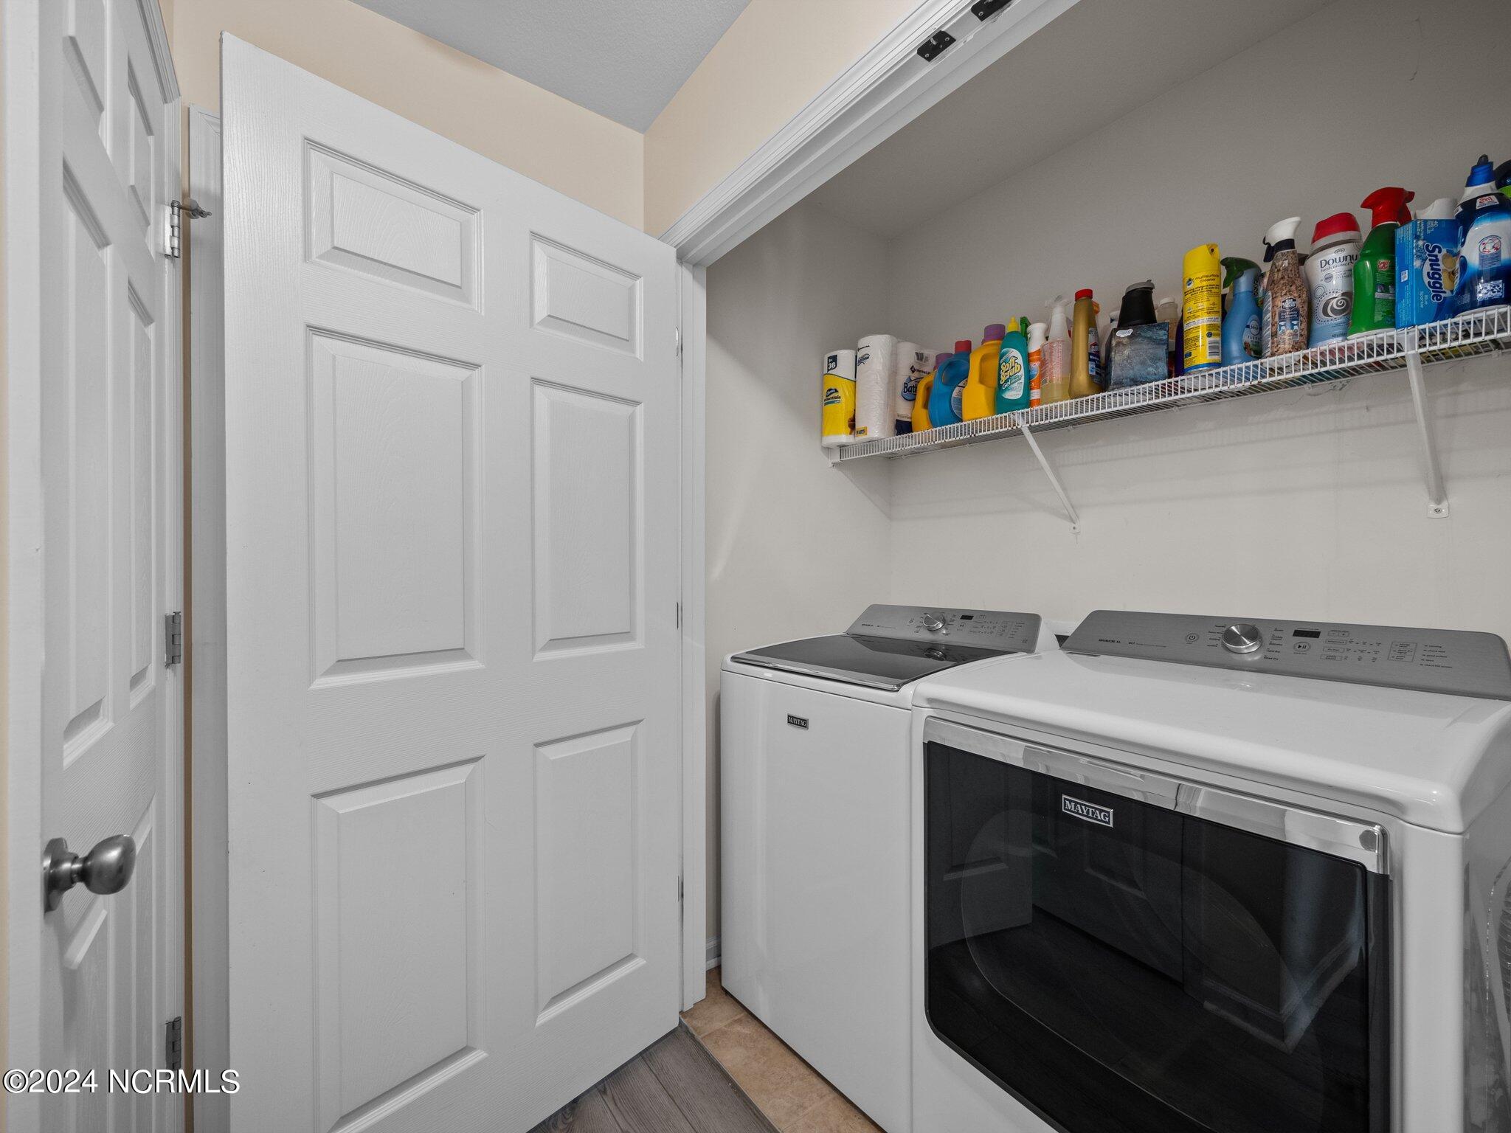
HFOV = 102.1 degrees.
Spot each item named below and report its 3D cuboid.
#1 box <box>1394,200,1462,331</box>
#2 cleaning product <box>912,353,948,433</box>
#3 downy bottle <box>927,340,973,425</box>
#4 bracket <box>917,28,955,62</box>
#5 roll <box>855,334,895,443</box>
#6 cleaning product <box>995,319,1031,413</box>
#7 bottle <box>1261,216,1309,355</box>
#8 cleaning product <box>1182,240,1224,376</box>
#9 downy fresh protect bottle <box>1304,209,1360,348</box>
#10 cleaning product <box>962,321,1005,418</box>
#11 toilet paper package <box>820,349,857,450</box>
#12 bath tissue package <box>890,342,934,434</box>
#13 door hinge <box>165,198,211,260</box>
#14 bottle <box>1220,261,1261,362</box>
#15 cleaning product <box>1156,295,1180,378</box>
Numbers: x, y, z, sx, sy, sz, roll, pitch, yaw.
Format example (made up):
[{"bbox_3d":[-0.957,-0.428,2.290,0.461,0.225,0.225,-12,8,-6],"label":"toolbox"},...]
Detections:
[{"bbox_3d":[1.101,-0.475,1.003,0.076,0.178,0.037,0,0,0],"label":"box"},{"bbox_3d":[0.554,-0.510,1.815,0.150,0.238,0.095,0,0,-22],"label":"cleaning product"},{"bbox_3d":[0.621,-0.544,1.855,0.172,0.270,0.093,0,0,-26],"label":"downy bottle"},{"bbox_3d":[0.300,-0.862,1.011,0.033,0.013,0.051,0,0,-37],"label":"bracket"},{"bbox_3d":[0.399,-0.574,2.010,0.130,0.315,0.130,0,0,12],"label":"roll"},{"bbox_3d":[0.701,-0.538,1.660,0.088,0.257,0.061,0,0,27],"label":"cleaning product"},{"bbox_3d":[0.992,-0.517,1.143,0.070,0.258,0.062,0,0,18],"label":"bottle"},{"bbox_3d":[0.907,-0.512,1.238,0.065,0.248,0.065,0,0,18],"label":"cleaning product"},{"bbox_3d":[1.038,-0.506,1.099,0.072,0.237,0.063,0,0,29],"label":"downy fresh protect bottle"},{"bbox_3d":[0.688,-0.551,1.771,0.181,0.282,0.090,0,0,-33],"label":"cleaning product"},{"bbox_3d":[0.273,-0.538,1.994,0.118,0.292,0.118,0,0,17],"label":"toilet paper package"},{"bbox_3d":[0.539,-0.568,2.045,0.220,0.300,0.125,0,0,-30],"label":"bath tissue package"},{"bbox_3d":[-1.053,-0.627,1.135,0.062,0.100,0.045,0,0,-37],"label":"door hinge"},{"bbox_3d":[1.044,-0.534,1.301,0.102,0.249,0.067,0,0,-12],"label":"bottle"},{"bbox_3d":[0.981,-0.526,1.451,0.061,0.233,0.057,0,0,25],"label":"cleaning product"}]

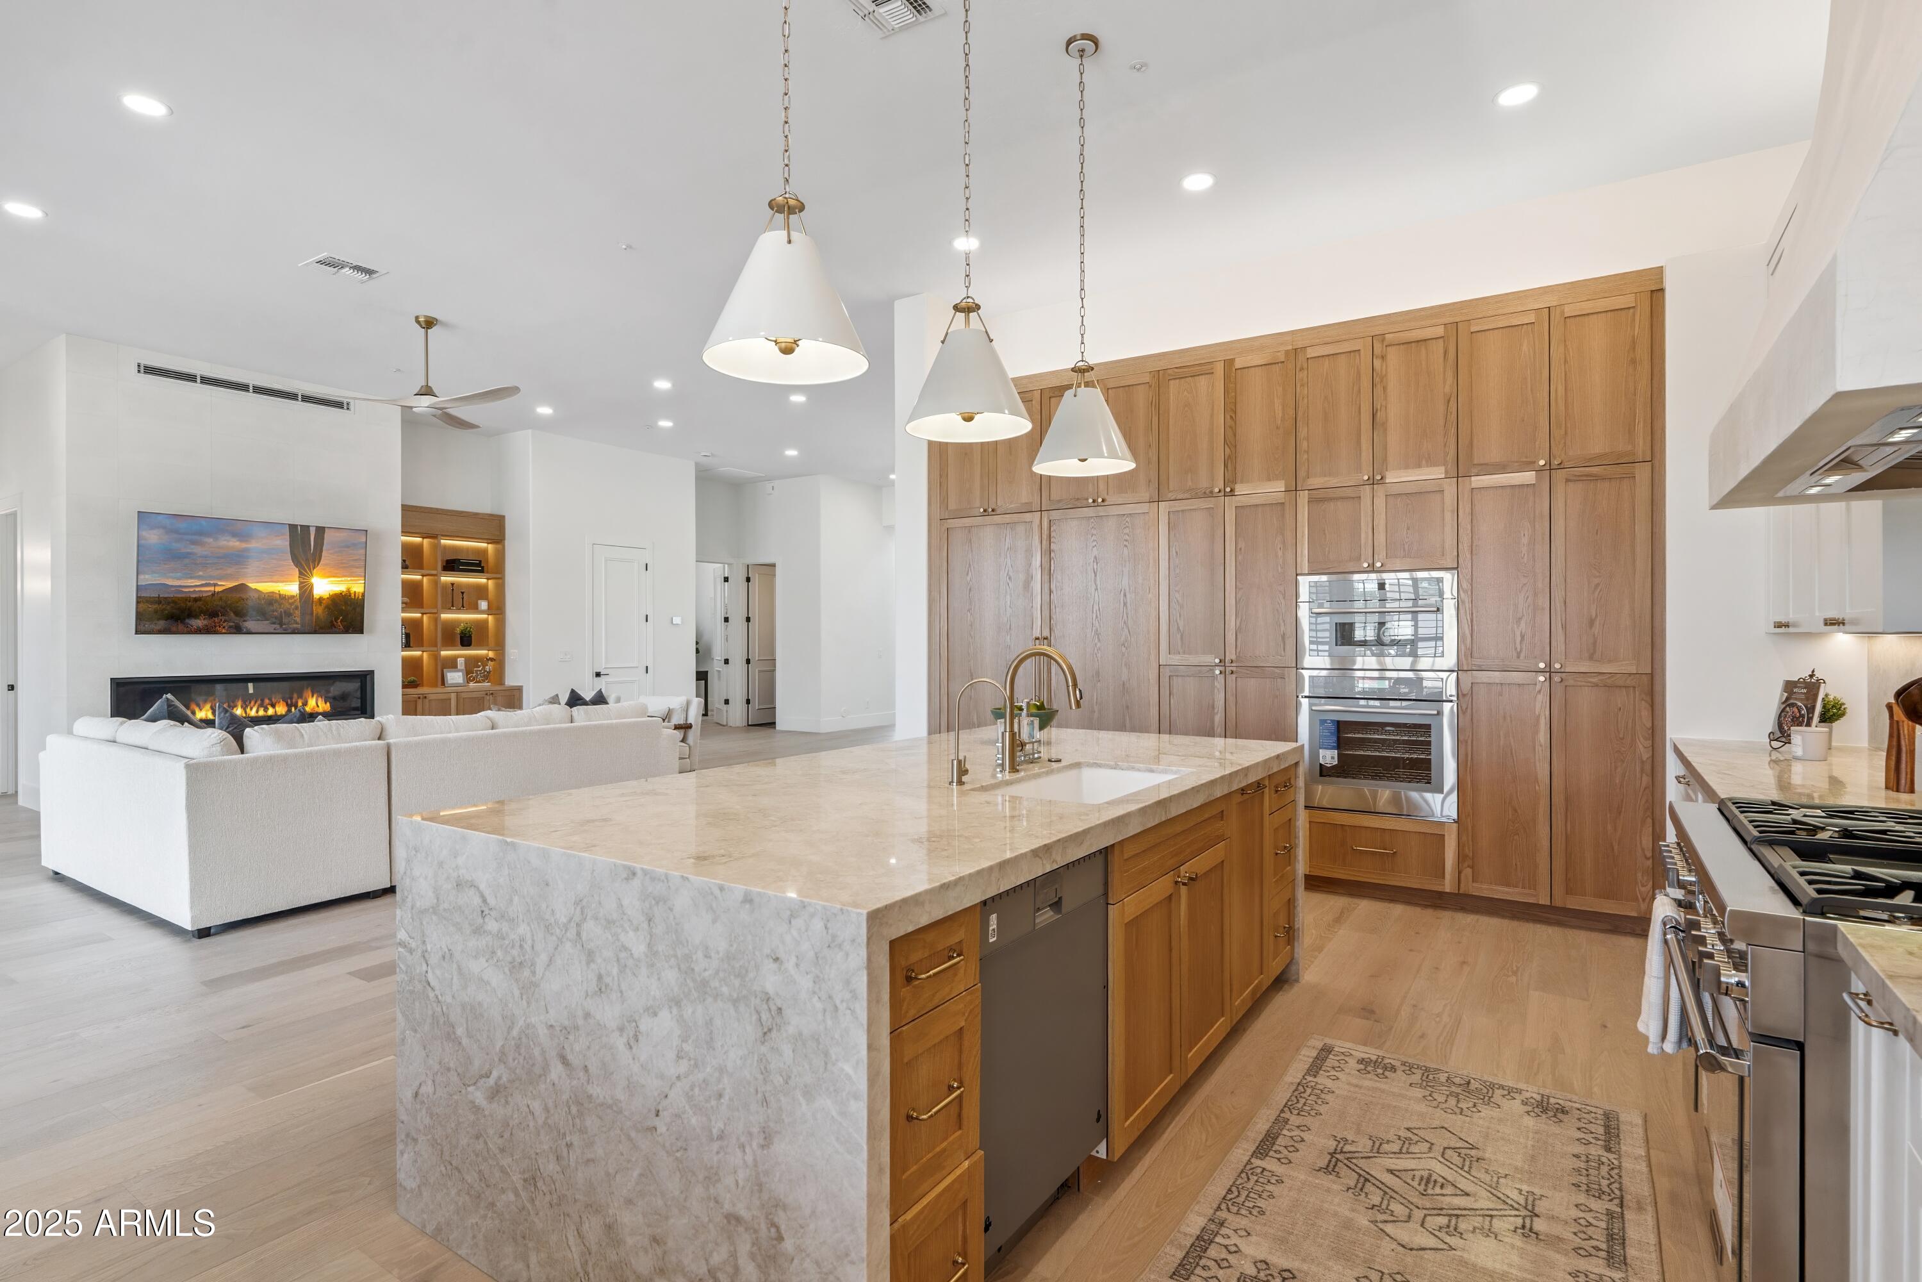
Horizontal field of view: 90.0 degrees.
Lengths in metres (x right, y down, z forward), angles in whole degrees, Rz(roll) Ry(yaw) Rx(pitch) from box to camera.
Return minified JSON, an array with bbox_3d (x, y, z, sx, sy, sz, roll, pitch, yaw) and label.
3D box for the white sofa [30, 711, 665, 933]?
[{"bbox_3d":[-3.598,0.888,6.080,2.110,0.910,2.790,0,0,33],"label":"white sofa"}]

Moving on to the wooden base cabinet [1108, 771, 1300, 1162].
[{"bbox_3d":[0.582,0.893,3.180,0.600,0.800,1.740,0,0,33],"label":"wooden base cabinet"}]

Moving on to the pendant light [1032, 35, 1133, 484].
[{"bbox_3d":[0.472,-1.494,3.740,0.410,1.640,0.410,0,0,0],"label":"pendant light"}]

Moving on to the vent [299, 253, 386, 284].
[{"bbox_3d":[-3.834,-2.301,5.985,0.360,0.030,0.360,0,0,33],"label":"vent"}]

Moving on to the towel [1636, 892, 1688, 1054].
[{"bbox_3d":[1.808,0.867,2.479,0.110,0.370,0.240,0,0,33],"label":"towel"}]

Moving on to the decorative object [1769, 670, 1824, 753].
[{"bbox_3d":[3.280,0.271,3.773,0.150,0.320,0.220,0,0,7],"label":"decorative object"}]

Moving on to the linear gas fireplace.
[{"bbox_3d":[-6.172,0.537,8.341,0.280,0.500,1.940,0,0,33],"label":"linear gas fireplace"}]

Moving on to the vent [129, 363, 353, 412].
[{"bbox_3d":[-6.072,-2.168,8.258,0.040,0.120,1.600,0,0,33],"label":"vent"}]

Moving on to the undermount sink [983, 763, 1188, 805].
[{"bbox_3d":[0.374,0.534,2.830,0.420,0.250,0.740,0,0,33],"label":"undermount sink"}]

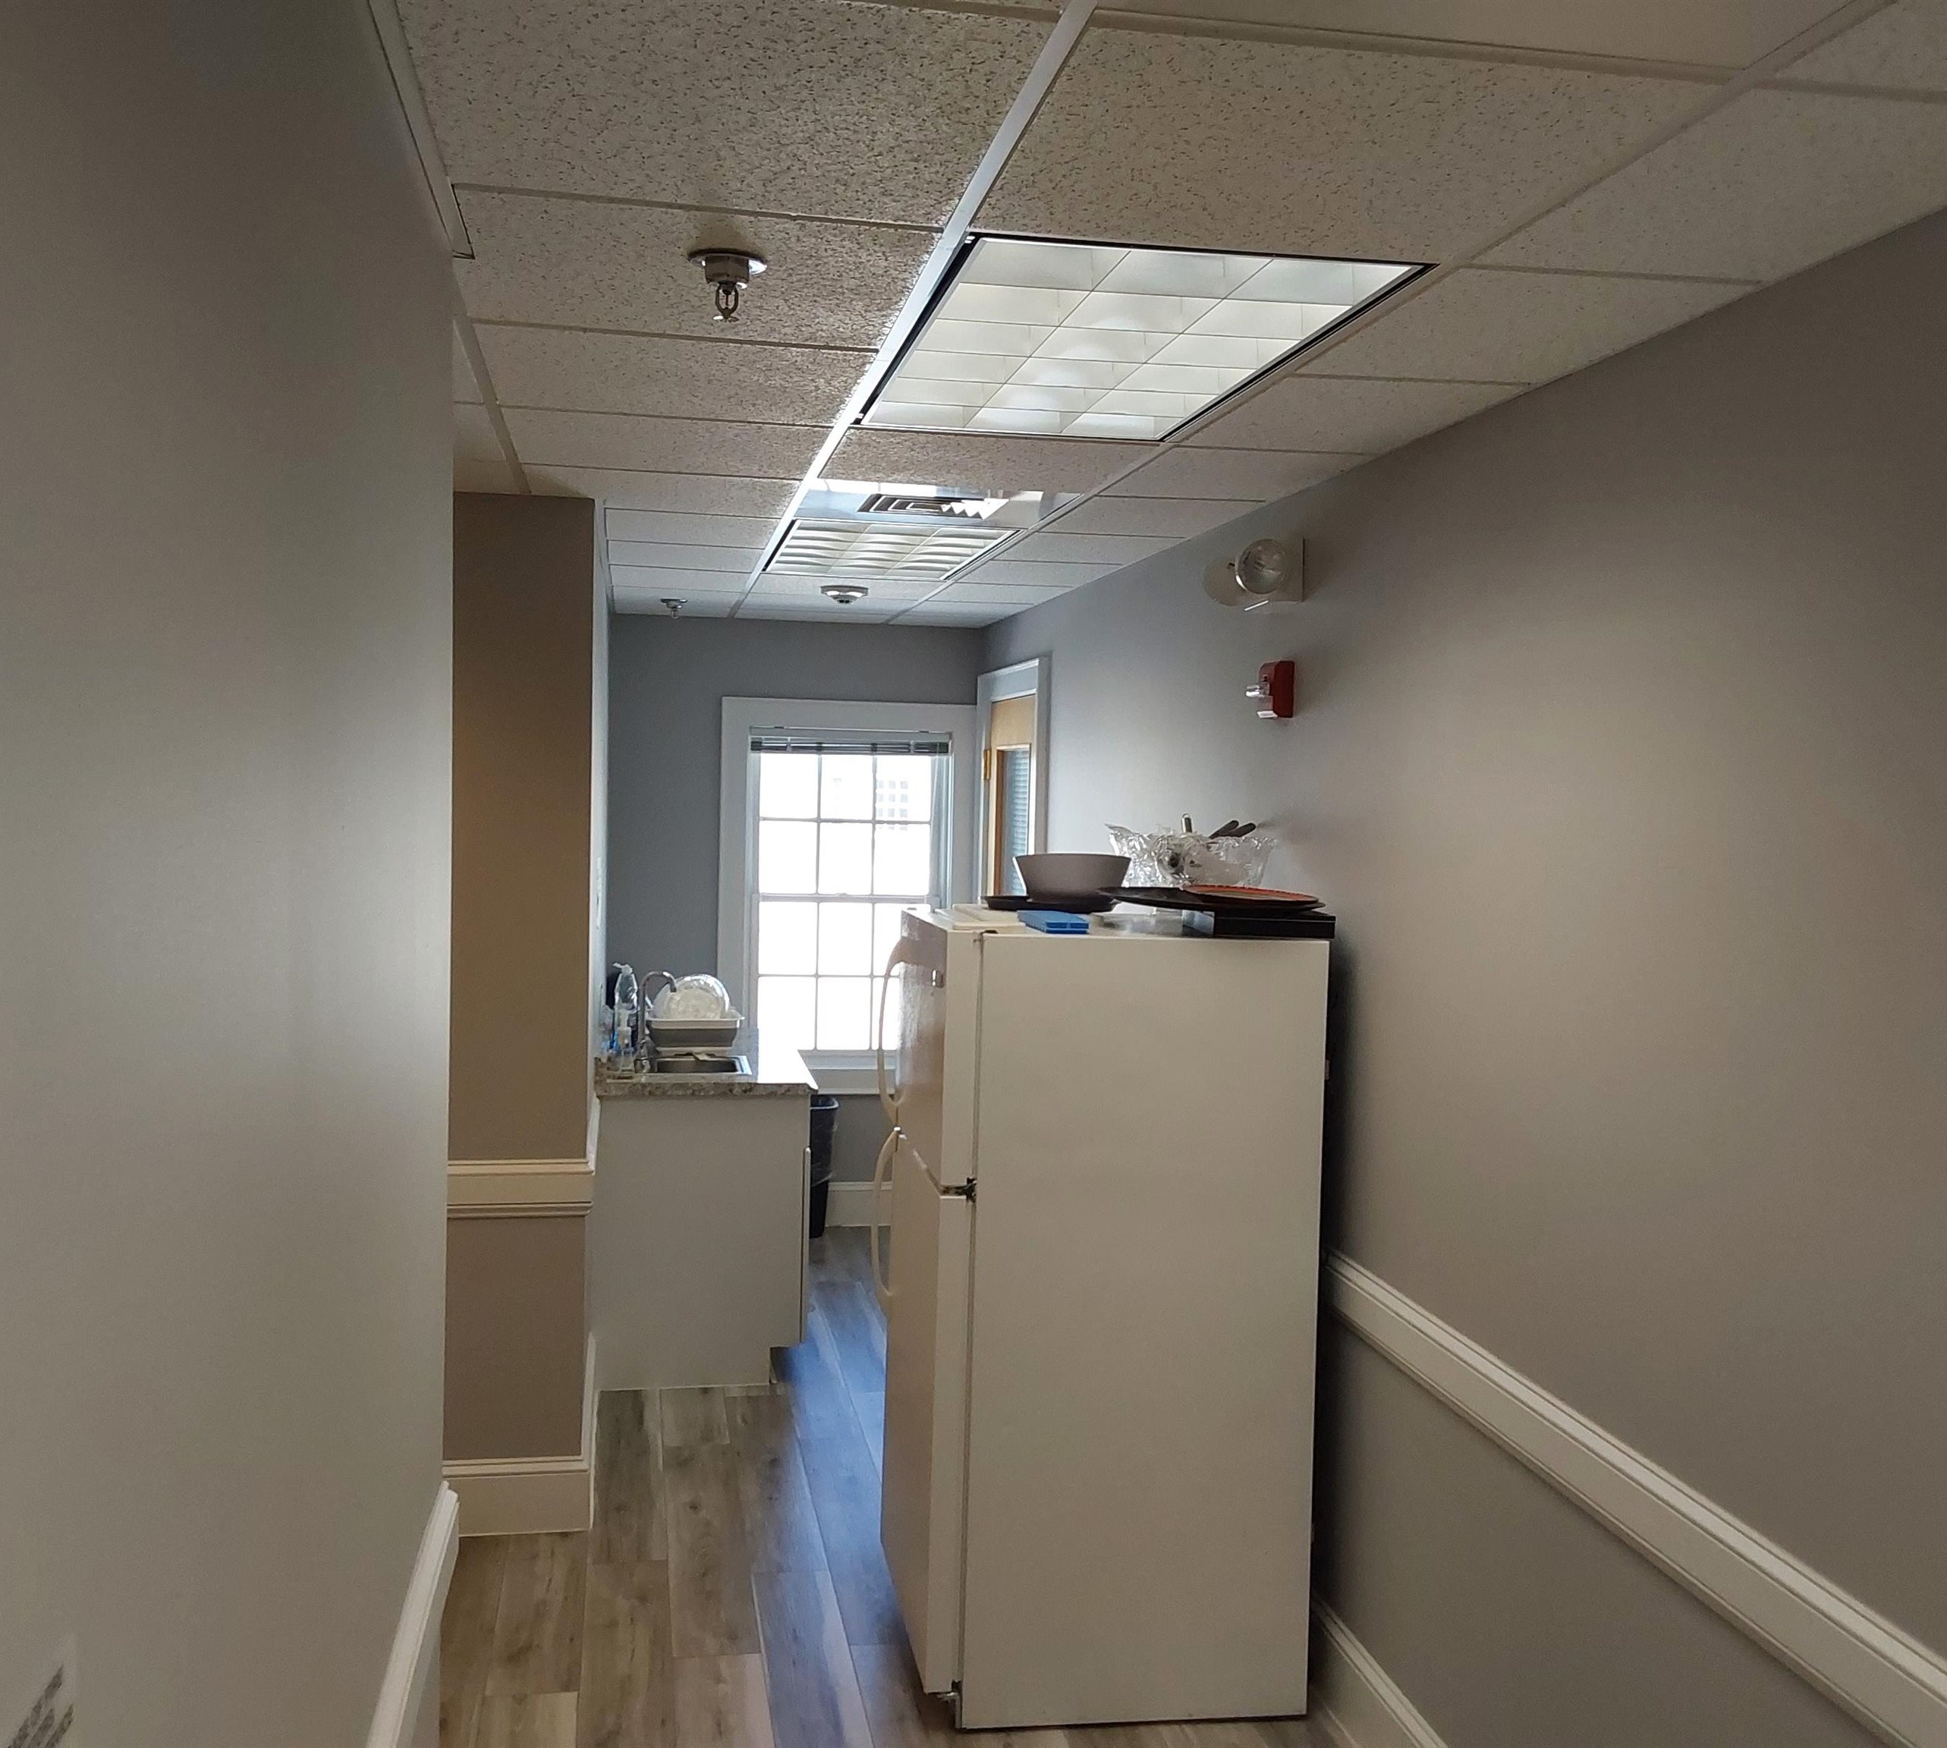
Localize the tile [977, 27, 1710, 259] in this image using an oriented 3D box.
[{"bbox_3d":[0.335,-0.738,1.929,0.602,0.020,0.602,1,2,-10],"label":"tile"}]

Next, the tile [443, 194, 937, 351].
[{"bbox_3d":[-0.373,-0.773,2.420,0.602,0.020,0.602,1,2,-10],"label":"tile"}]

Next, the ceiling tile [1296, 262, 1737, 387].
[{"bbox_3d":[0.724,-0.759,2.618,0.393,0.020,0.602,1,2,-10],"label":"ceiling tile"}]

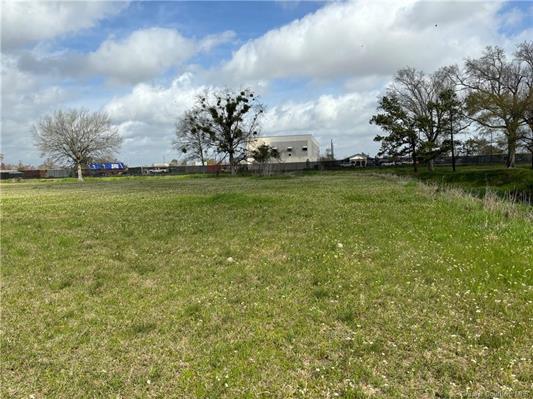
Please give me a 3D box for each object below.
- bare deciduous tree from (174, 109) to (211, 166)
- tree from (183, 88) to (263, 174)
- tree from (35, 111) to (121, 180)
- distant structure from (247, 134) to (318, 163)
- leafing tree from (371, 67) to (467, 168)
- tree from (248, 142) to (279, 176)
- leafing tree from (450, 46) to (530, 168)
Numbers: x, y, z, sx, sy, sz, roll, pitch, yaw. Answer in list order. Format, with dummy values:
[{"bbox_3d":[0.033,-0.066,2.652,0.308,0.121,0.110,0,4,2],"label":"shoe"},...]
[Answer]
[{"bbox_3d":[-14.060,-11.210,76.000,6.840,12.160,6.150,-2,5,0],"label":"bare deciduous tree"},{"bbox_3d":[-6.510,-10.460,62.000,12.400,13.480,10.540,-2,5,0],"label":"tree"},{"bbox_3d":[-27.720,-8.110,59.000,12.980,10.620,11.680,-2,5,0],"label":"tree"},{"bbox_3d":[6.340,-13.800,122.720,17.700,8.950,30.000,-1,5,11],"label":"distant structure"},{"bbox_3d":[20.760,-10.930,55.000,12.920,14.160,10.340,-2,5,0],"label":"leafing tree"},{"bbox_3d":[-0.310,-6.200,62.000,4.960,5.270,4.460,-2,5,0],"label":"tree"},{"bbox_3d":[31.350,-12.880,56.000,11.200,17.080,10.640,-2,5,0],"label":"leafing tree"}]

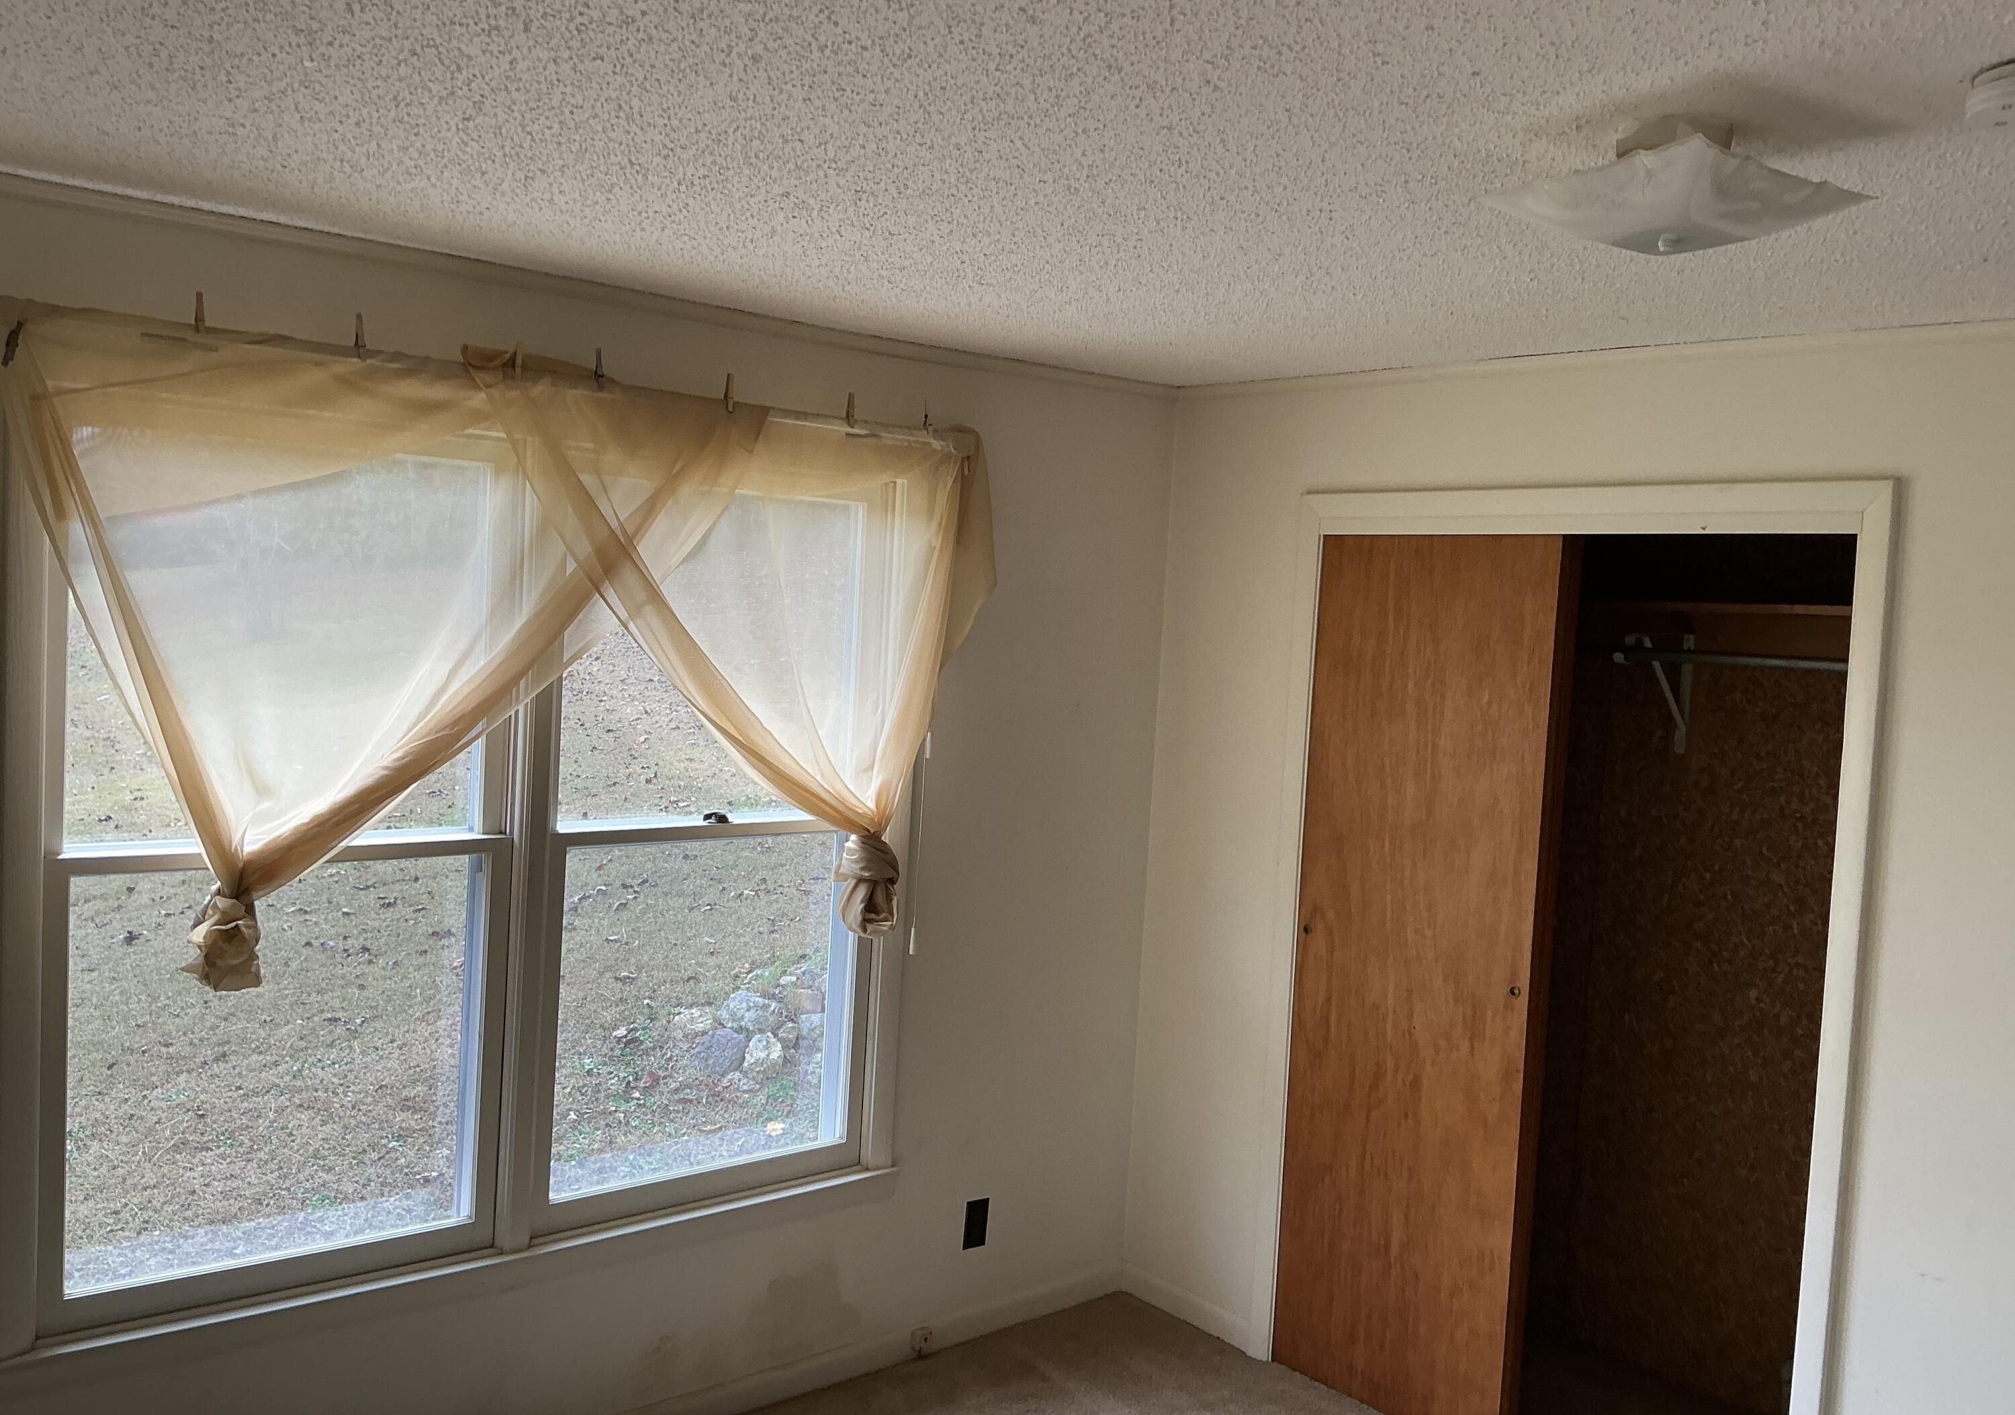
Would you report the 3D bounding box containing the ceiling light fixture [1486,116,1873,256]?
[{"bbox_3d":[0.792,-0.615,1.936,0.315,0.135,0.315,1,4,-29],"label":"ceiling light fixture"}]

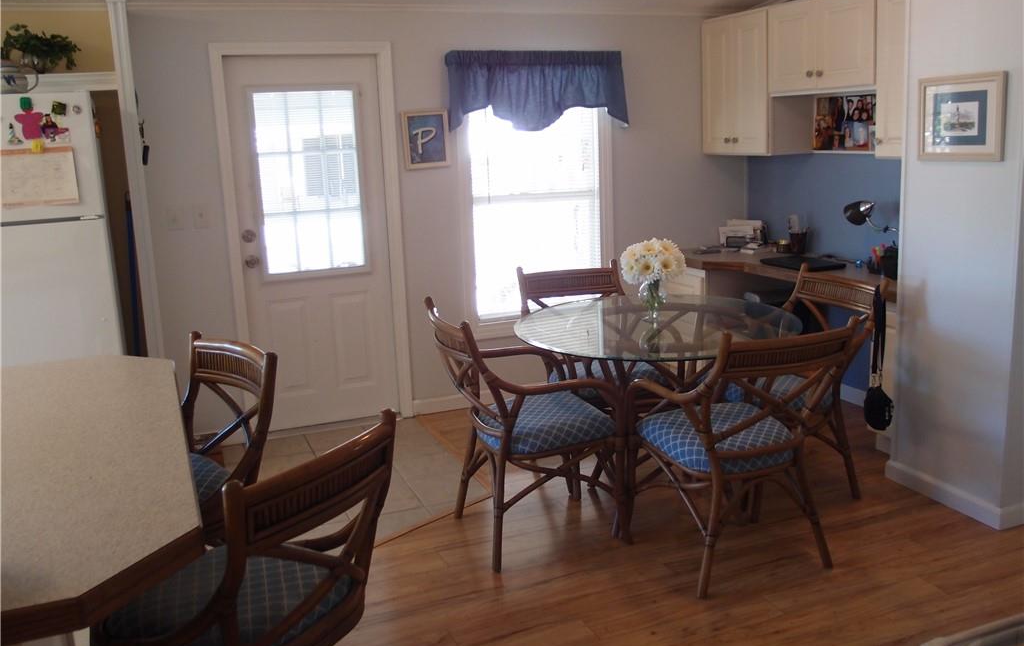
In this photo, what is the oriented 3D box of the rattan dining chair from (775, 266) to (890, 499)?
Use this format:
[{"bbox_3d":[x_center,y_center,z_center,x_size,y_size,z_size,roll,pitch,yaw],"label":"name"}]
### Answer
[{"bbox_3d":[1.116,0.267,3.709,0.610,0.910,0.590,-7,13,-21],"label":"rattan dining chair"}]

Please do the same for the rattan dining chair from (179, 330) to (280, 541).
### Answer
[{"bbox_3d":[-0.917,0.578,2.441,0.520,0.990,0.480,-14,16,-43],"label":"rattan dining chair"}]

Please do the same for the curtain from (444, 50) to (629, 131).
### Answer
[{"bbox_3d":[0.164,-1.301,4.953,1.070,0.430,0.100,-7,13,-20],"label":"curtain"}]

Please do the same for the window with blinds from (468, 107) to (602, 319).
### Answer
[{"bbox_3d":[0.155,-0.729,5.101,0.830,1.370,0.090,-7,13,-21],"label":"window with blinds"}]

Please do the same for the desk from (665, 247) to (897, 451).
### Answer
[{"bbox_3d":[1.579,0.087,4.763,0.630,0.774,1.960,-7,13,-20],"label":"desk"}]

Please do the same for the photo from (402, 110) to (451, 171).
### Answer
[{"bbox_3d":[-0.453,-0.989,4.778,0.250,0.305,0.022,-7,13,-21],"label":"photo"}]

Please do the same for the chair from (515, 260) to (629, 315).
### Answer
[{"bbox_3d":[0.353,0.225,4.062,0.580,0.910,0.600,-6,12,-14],"label":"chair"}]

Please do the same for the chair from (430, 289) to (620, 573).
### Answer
[{"bbox_3d":[0.055,0.377,3.398,0.640,0.910,0.580,-7,13,-18],"label":"chair"}]

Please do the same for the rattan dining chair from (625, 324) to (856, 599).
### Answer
[{"bbox_3d":[0.775,0.411,3.072,0.570,0.910,0.620,-6,12,-17],"label":"rattan dining chair"}]

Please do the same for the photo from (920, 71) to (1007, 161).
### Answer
[{"bbox_3d":[1.638,-0.748,3.242,0.028,0.315,0.385,-7,13,-20],"label":"photo"}]

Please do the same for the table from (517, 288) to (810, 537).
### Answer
[{"bbox_3d":[0.591,0.377,3.630,1.190,0.765,1.190,-3,12,1],"label":"table"}]

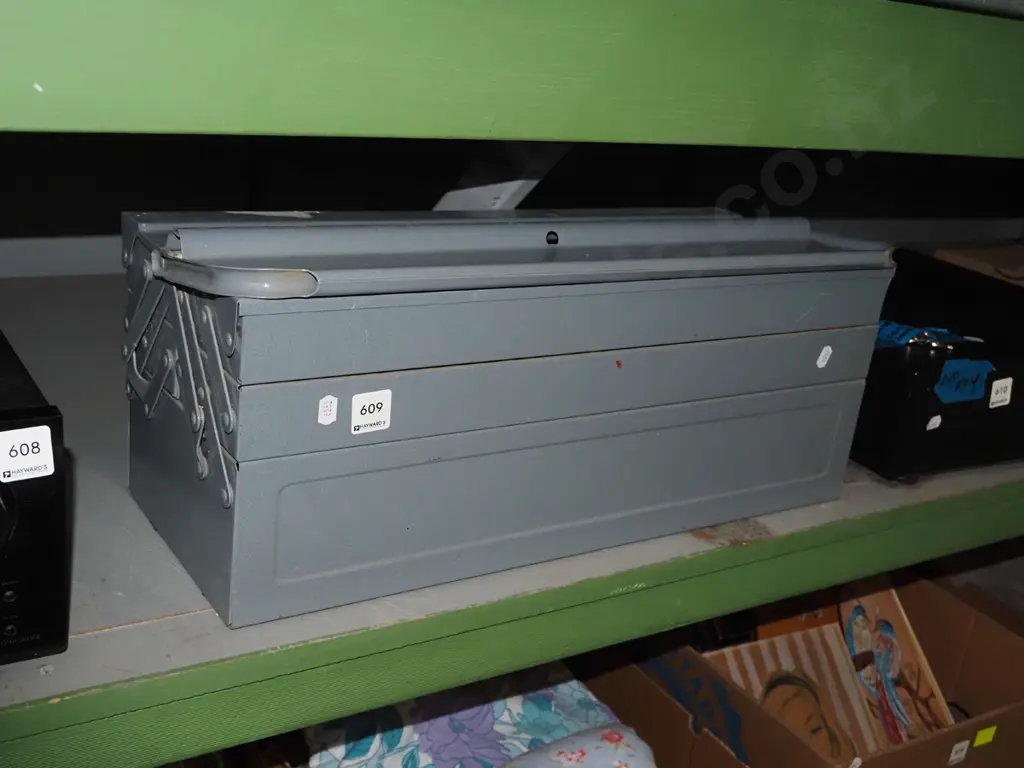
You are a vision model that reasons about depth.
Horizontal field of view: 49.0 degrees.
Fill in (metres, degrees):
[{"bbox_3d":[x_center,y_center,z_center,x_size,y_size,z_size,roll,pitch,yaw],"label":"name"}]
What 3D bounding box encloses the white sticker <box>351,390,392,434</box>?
[{"bbox_3d":[-0.087,0.017,0.694,0.027,0.027,0.001,-9,24,-32],"label":"white sticker"}]

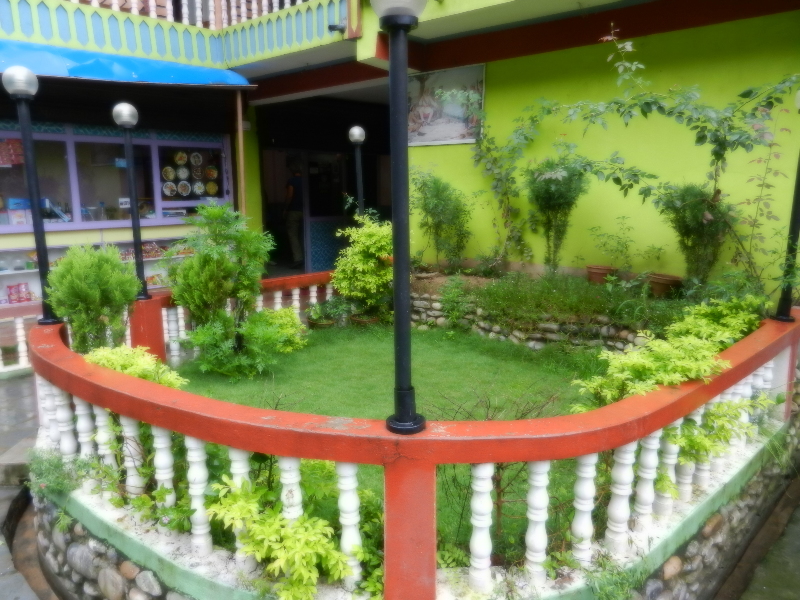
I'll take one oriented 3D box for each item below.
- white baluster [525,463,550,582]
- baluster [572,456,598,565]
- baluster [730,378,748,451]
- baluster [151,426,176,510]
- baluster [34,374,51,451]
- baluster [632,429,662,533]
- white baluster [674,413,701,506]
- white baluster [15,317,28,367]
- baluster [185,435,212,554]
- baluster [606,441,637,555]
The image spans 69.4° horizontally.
[{"bbox_3d":[0.451,0.699,1.900,0.077,0.445,0.077,2,11,14],"label":"white baluster"},{"bbox_3d":[0.631,0.684,1.969,0.077,0.445,0.077,3,11,19],"label":"baluster"},{"bbox_3d":[1.908,0.623,3.200,0.072,0.434,0.072,6,13,32],"label":"baluster"},{"bbox_3d":[-0.888,0.656,2.186,0.077,0.445,0.077,-5,11,-23],"label":"baluster"},{"bbox_3d":[-1.799,0.529,2.915,0.077,0.445,0.077,-7,12,-32],"label":"baluster"},{"bbox_3d":[0.964,0.707,2.250,0.072,0.447,0.072,5,13,24],"label":"baluster"},{"bbox_3d":[1.270,0.687,2.530,0.072,0.449,0.072,5,13,28],"label":"white baluster"},{"bbox_3d":[-3.619,0.394,5.510,0.082,0.460,0.082,0,10,0],"label":"white baluster"},{"bbox_3d":[-0.704,0.690,2.020,0.072,0.456,0.072,-5,12,-21],"label":"baluster"},{"bbox_3d":[0.789,0.710,2.070,0.072,0.448,0.072,4,12,22],"label":"baluster"}]

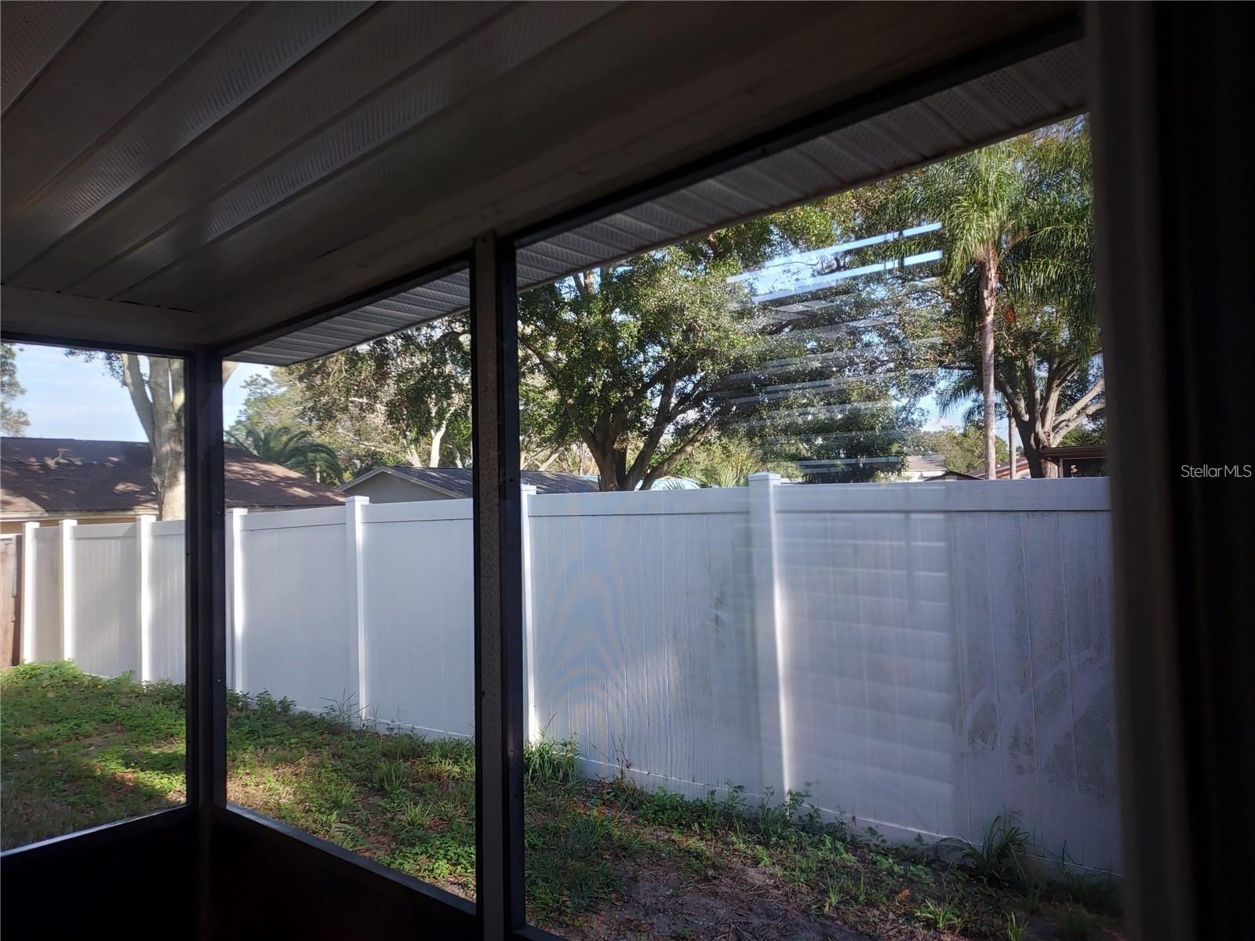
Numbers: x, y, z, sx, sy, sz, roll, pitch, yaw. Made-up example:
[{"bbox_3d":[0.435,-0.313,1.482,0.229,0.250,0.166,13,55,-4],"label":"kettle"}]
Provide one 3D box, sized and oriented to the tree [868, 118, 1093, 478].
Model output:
[{"bbox_3d":[8.443,-2.830,20.500,5.300,10.300,5.200,-3,-3,23],"label":"tree"}]

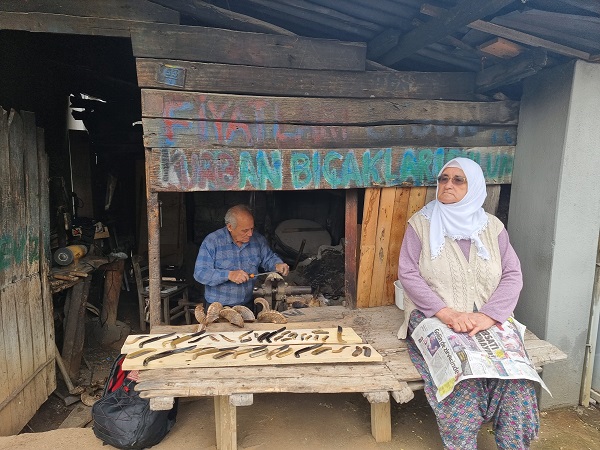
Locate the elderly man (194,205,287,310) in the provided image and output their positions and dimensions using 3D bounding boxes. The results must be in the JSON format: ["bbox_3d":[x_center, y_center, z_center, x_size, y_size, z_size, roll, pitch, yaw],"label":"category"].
[{"bbox_3d":[-0.411,0.491,2.851,0.500,1.250,0.480,-3,8,-32],"label":"elderly man"}]

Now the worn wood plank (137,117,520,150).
[{"bbox_3d":[0.301,-0.511,2.373,2.237,0.134,0.045,-3,10,-16],"label":"worn wood plank"}]

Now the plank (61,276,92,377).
[{"bbox_3d":[-1.465,0.681,2.720,0.110,0.669,0.080,7,6,-14],"label":"plank"}]

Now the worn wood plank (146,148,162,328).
[{"bbox_3d":[-0.854,0.132,2.446,0.070,1.147,0.060,-1,7,-13],"label":"worn wood plank"}]

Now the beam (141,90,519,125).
[{"bbox_3d":[0.300,-0.652,2.350,2.239,0.140,0.045,-3,10,-16],"label":"beam"}]

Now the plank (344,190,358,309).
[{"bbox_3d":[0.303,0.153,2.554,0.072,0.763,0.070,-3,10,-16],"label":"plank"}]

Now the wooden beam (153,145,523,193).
[{"bbox_3d":[0.306,-0.329,2.402,2.217,0.227,0.040,-3,10,-16],"label":"wooden beam"}]

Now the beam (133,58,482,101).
[{"bbox_3d":[0.133,-0.868,2.511,2.087,0.171,0.040,-2,7,-13],"label":"beam"}]

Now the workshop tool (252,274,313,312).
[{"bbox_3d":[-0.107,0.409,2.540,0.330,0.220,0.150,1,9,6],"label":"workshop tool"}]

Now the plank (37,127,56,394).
[{"bbox_3d":[-1.395,0.203,2.295,0.025,1.465,0.090,-1,6,-4],"label":"plank"}]

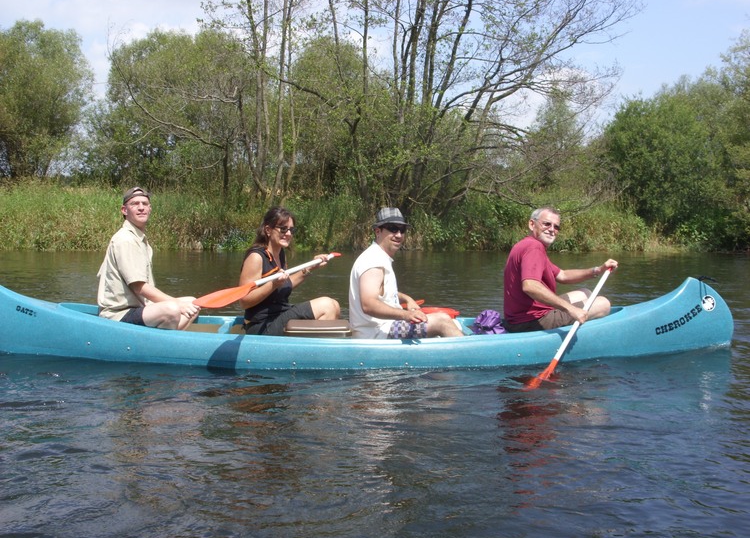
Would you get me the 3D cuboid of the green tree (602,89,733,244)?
[{"bbox_3d":[8.706,-3.021,24.500,3.800,4.822,3.600,0,4,0],"label":"green tree"}]

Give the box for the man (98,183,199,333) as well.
[{"bbox_3d":[-1.452,-0.010,5.300,0.700,1.043,0.540,1,4,10],"label":"man"}]

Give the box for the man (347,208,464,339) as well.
[{"bbox_3d":[0.220,0.070,5.250,0.780,0.938,0.560,1,4,10],"label":"man"}]

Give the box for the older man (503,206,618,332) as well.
[{"bbox_3d":[1.212,0.049,5.350,0.780,0.910,0.580,0,4,5],"label":"older man"}]

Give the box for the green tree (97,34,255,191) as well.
[{"bbox_3d":[-7.438,-5.781,31.000,5.800,6.553,5.200,0,4,0],"label":"green tree"}]

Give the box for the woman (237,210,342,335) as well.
[{"bbox_3d":[-0.542,0.061,5.250,0.680,0.918,0.520,1,4,12],"label":"woman"}]

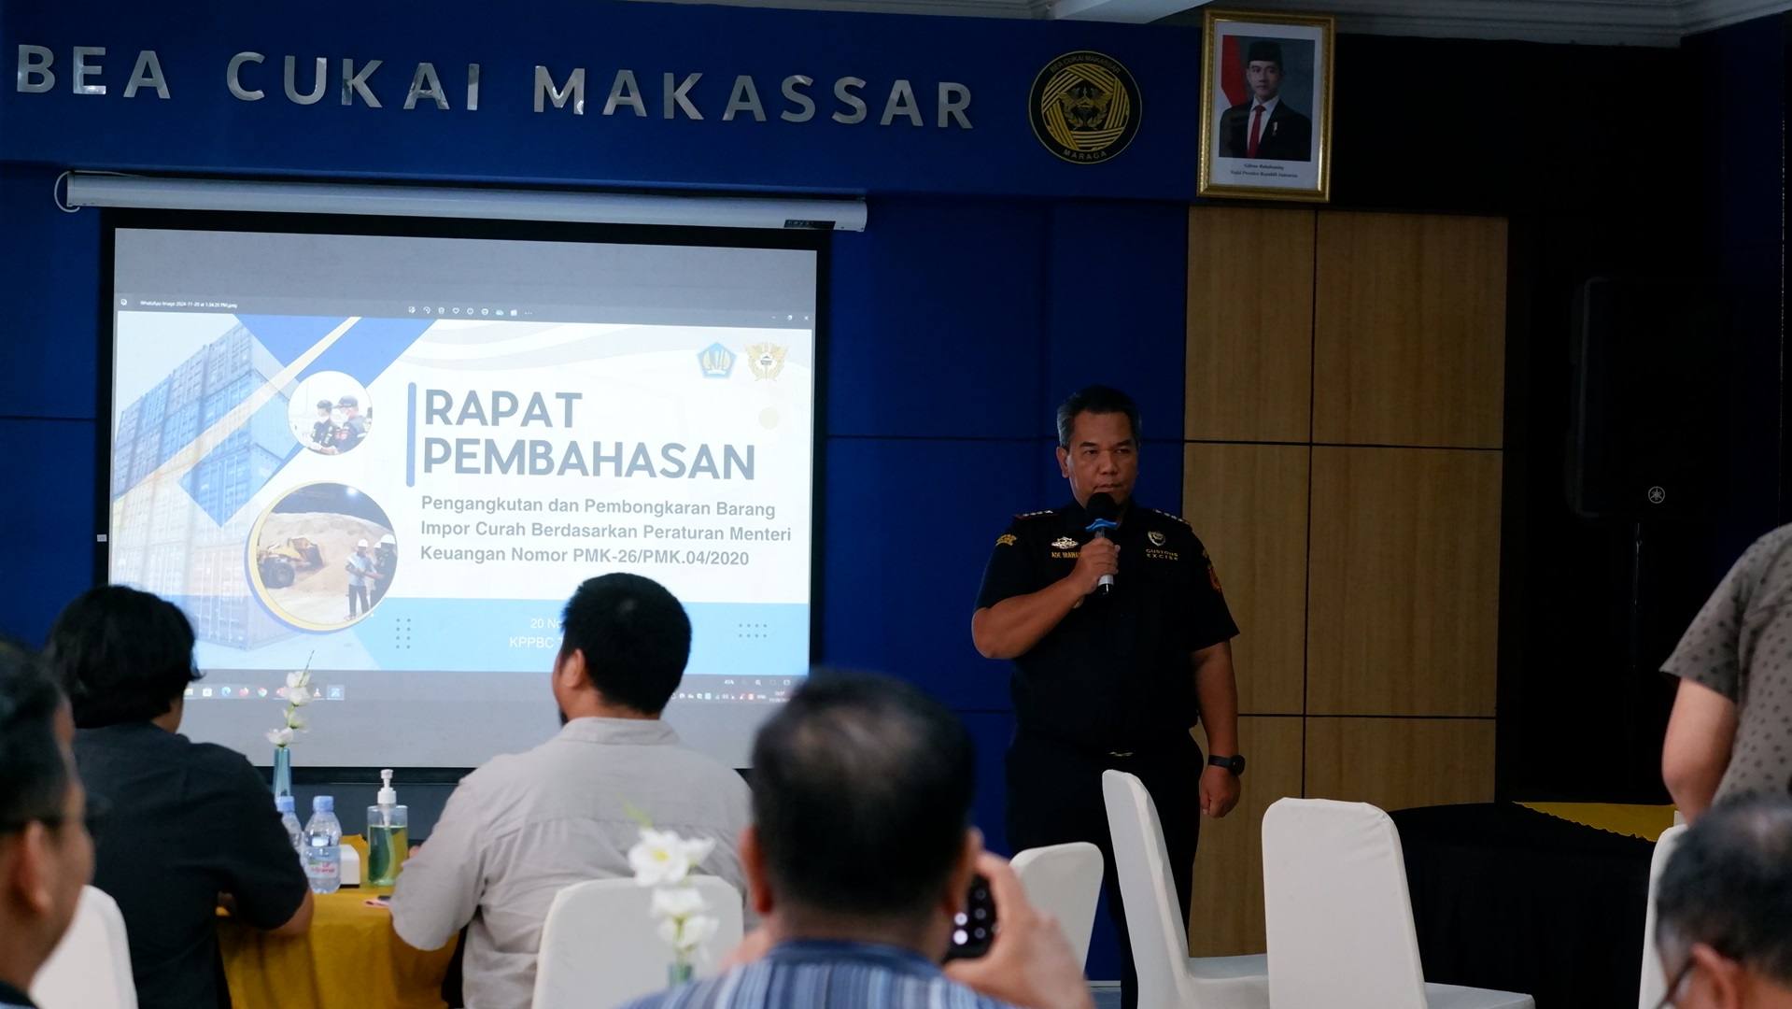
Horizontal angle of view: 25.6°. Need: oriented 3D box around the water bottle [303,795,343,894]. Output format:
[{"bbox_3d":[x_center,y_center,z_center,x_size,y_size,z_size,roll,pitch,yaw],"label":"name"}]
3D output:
[{"bbox_3d":[-0.987,0.587,6.800,0.064,0.168,0.064,1,1,0],"label":"water bottle"}]

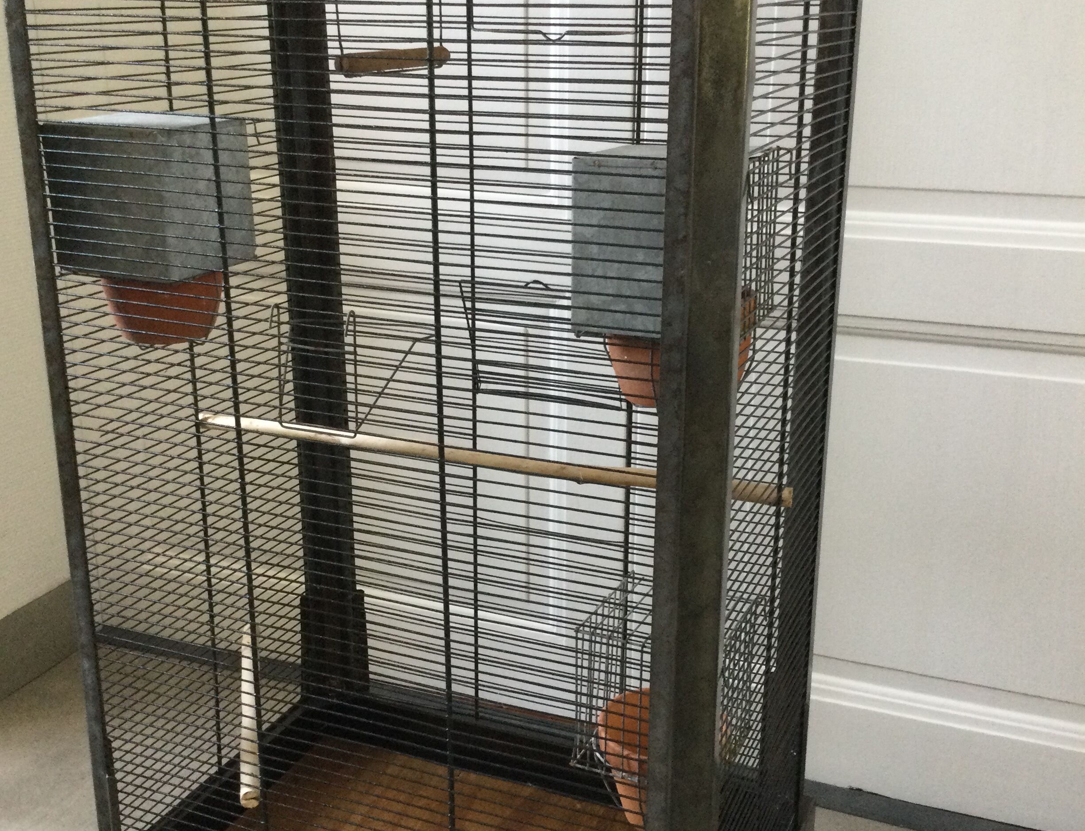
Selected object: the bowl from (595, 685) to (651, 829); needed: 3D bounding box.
[{"bbox_3d":[0.096,0.279,1.030,0.104,0.078,0.104,0,19,0],"label":"bowl"}]

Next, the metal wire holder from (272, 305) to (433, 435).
[{"bbox_3d":[-0.149,-0.040,0.947,0.121,0.092,0.081,8,20,21],"label":"metal wire holder"}]

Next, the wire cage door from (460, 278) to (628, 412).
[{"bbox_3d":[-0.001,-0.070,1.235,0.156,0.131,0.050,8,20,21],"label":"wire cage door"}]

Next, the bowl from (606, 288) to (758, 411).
[{"bbox_3d":[0.096,-0.051,0.908,0.106,0.075,0.106,0,19,0],"label":"bowl"}]

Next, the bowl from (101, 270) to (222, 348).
[{"bbox_3d":[-0.314,-0.104,1.077,0.105,0.075,0.105,0,19,0],"label":"bowl"}]

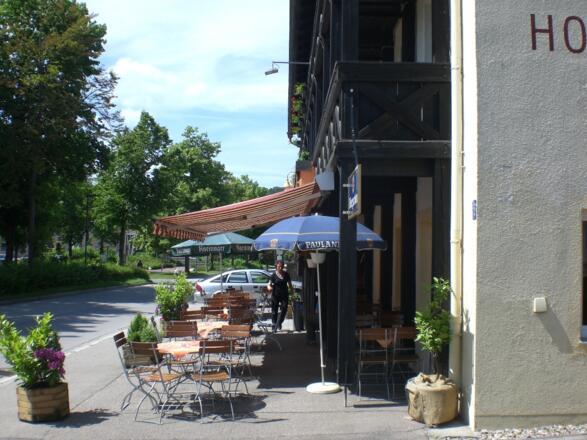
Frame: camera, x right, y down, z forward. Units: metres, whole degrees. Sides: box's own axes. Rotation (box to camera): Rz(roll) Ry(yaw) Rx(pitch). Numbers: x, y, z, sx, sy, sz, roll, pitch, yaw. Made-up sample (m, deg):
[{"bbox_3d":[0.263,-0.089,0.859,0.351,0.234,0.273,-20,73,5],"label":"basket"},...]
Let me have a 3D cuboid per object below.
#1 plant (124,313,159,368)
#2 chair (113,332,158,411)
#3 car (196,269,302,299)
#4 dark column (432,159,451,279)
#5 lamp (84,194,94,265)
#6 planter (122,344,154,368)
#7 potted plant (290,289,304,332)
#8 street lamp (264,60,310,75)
[{"bbox_3d":[-2.423,1.885,10.233,0.560,0.830,0.550,0,-4,0],"label":"plant"},{"bbox_3d":[-1.739,1.703,7.329,0.500,0.840,0.430,0,-4,0],"label":"chair"},{"bbox_3d":[-1.401,2.467,24.495,4.450,1.420,1.720,1,-4,-10],"label":"car"},{"bbox_3d":[1.702,0.669,7.474,0.220,2.760,0.210,0,-4,0],"label":"dark column"},{"bbox_3d":[-13.343,0.968,42.015,0.600,5.280,0.600,0,-4,0],"label":"lamp"},{"bbox_3d":[-2.417,2.119,10.189,0.550,0.350,0.530,0,-4,0],"label":"planter"},{"bbox_3d":[0.102,2.125,15.299,0.370,0.990,0.370,0,-4,0],"label":"potted plant"},{"bbox_3d":[-0.152,-3.832,16.265,1.160,0.370,0.280,0,-4,0],"label":"street lamp"}]

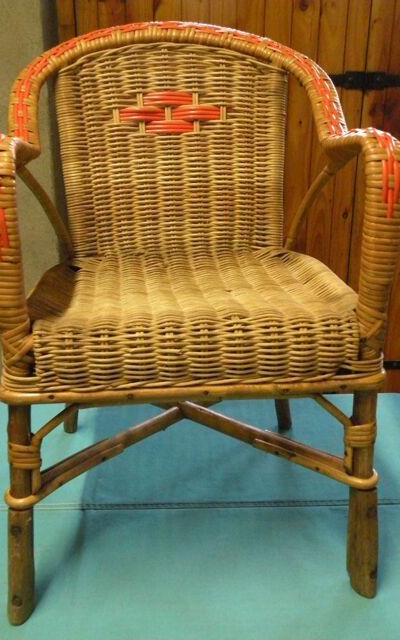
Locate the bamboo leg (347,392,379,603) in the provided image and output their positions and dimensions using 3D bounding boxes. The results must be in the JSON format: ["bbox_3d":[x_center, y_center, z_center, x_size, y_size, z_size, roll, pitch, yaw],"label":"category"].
[{"bbox_3d":[0.166,0.179,0.779,0.029,0.250,0.027,-7,24,-2],"label":"bamboo leg"}]

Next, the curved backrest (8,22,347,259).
[{"bbox_3d":[-0.027,-0.199,0.914,0.368,0.282,0.151,-2,18,-4],"label":"curved backrest"}]

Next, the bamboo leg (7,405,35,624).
[{"bbox_3d":[-0.172,0.191,0.745,0.027,0.255,0.026,3,24,-6],"label":"bamboo leg"}]

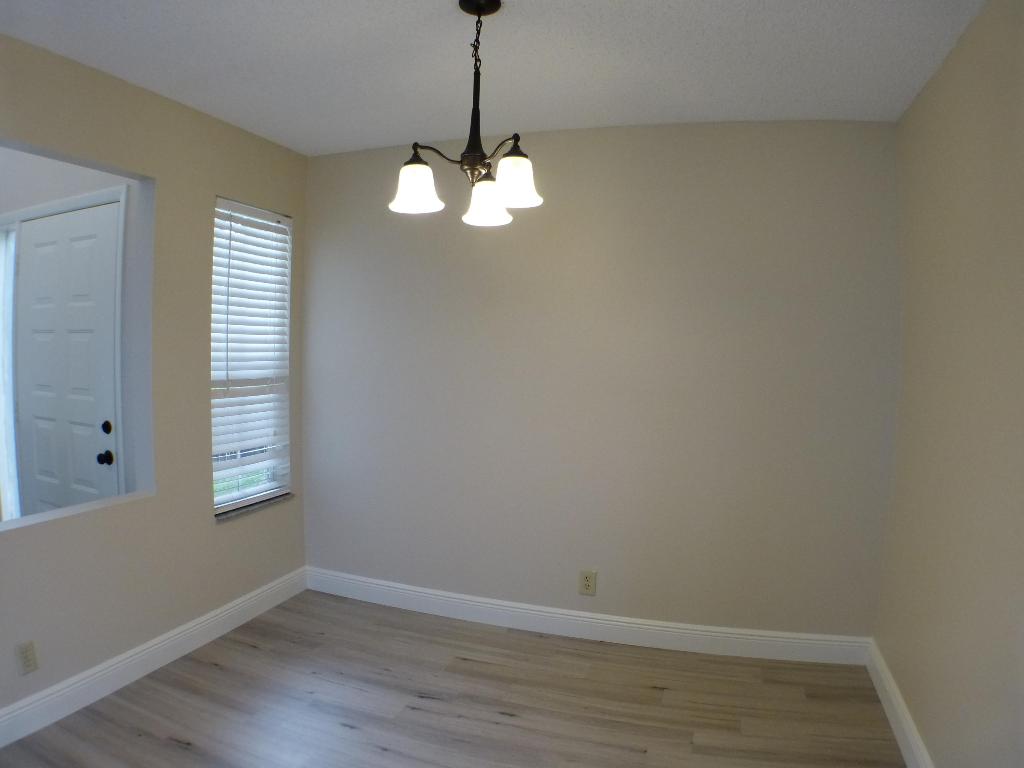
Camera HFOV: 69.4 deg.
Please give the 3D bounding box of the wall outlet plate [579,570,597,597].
[{"bbox_3d":[0.357,0.942,3.500,0.074,0.118,0.012,2,3,18],"label":"wall outlet plate"}]

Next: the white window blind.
[{"bbox_3d":[-1.265,-0.140,3.600,0.070,1.440,0.560,2,3,18],"label":"white window blind"}]

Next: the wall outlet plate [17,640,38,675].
[{"bbox_3d":[-1.638,0.925,2.500,0.012,0.112,0.070,2,3,18],"label":"wall outlet plate"}]

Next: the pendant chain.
[{"bbox_3d":[-0.099,-0.960,2.085,0.030,0.158,0.028,2,3,18],"label":"pendant chain"}]

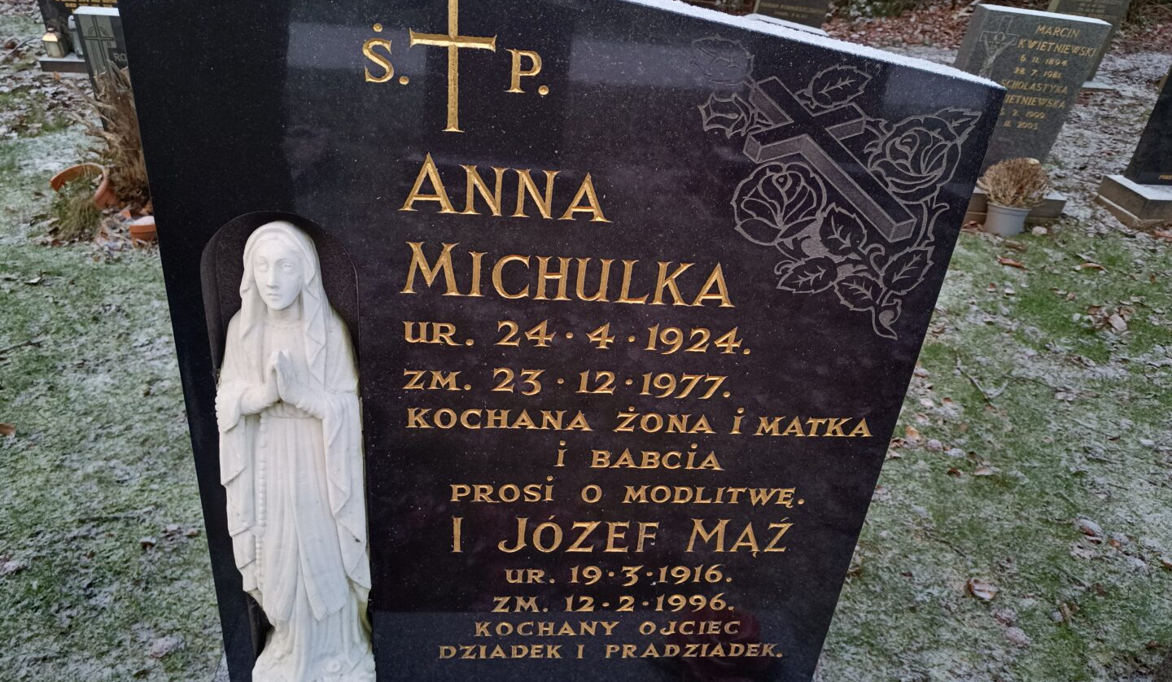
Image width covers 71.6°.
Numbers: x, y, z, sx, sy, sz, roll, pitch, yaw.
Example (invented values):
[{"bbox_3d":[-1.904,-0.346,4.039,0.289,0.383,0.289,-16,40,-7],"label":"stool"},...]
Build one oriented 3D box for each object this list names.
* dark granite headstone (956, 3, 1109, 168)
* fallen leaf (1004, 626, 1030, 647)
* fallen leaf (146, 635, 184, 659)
[{"bbox_3d":[1.874,-1.063,3.606,0.550,0.736,0.095,4,35,-7],"label":"dark granite headstone"},{"bbox_3d":[0.738,0.504,1.385,0.043,0.014,0.035,-19,38,-38],"label":"fallen leaf"},{"bbox_3d":[-0.616,0.447,1.192,0.047,0.014,0.040,-7,32,-23],"label":"fallen leaf"}]

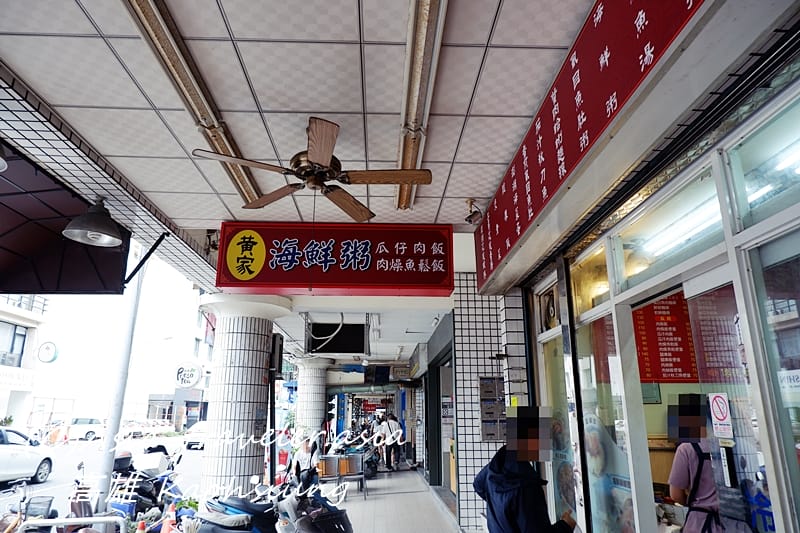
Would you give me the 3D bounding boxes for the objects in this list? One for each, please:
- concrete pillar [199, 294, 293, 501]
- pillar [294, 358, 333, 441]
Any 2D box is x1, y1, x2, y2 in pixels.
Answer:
[{"bbox_3d":[-2.307,2.028,7.290,1.330,3.060,1.330,0,-16,-2],"label":"concrete pillar"},{"bbox_3d":[-2.619,4.368,15.195,1.320,3.060,1.320,0,-16,-2],"label":"pillar"}]

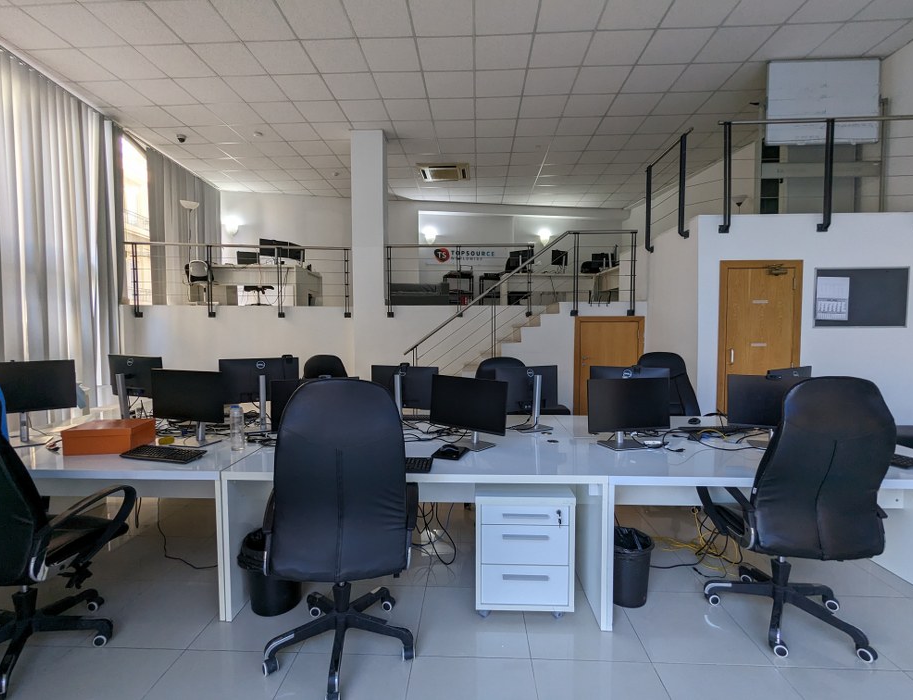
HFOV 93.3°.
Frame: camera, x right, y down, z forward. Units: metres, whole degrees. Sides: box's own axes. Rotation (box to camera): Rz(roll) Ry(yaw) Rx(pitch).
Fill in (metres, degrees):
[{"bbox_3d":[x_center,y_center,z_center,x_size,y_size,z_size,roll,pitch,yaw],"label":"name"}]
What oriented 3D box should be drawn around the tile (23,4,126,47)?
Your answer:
[{"bbox_3d":[-3.722,-3.182,4.233,0.595,0.025,0.595,0,3,3],"label":"tile"}]

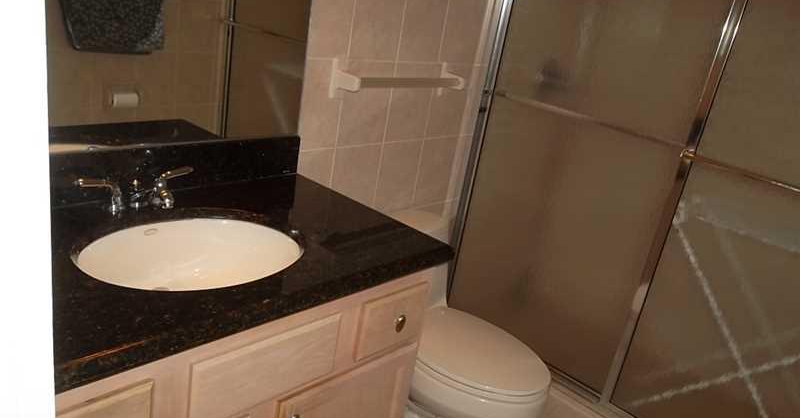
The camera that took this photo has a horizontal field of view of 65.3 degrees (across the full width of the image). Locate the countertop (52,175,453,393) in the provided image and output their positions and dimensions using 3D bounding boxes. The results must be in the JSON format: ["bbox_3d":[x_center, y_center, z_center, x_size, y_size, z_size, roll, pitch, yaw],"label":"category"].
[{"bbox_3d":[-0.395,0.076,1.236,0.555,0.037,0.920,25,24,37],"label":"countertop"}]

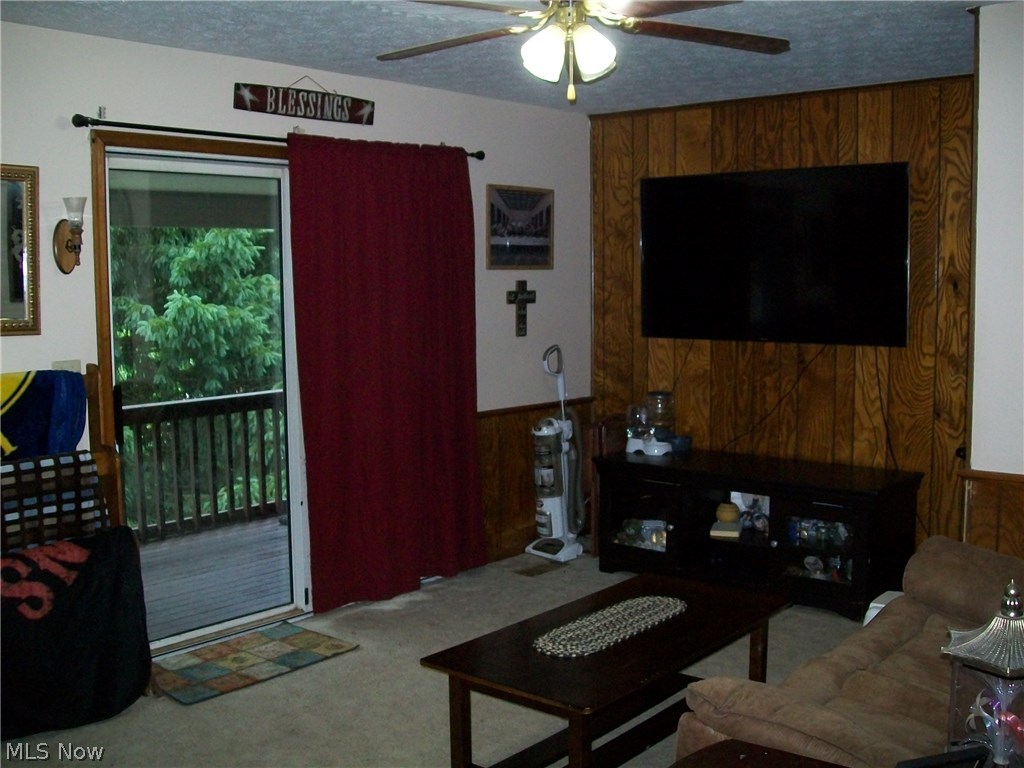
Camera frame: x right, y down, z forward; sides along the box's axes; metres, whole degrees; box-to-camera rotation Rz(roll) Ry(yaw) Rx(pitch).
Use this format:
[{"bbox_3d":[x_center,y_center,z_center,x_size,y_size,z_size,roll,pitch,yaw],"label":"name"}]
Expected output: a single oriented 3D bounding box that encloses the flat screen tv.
[{"bbox_3d":[1.278,-0.635,5.321,1.468,0.835,0.070,5,8,41],"label":"flat screen tv"}]

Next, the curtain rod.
[{"bbox_3d":[-0.847,-1.033,4.506,0.080,0.070,2.130,5,8,41],"label":"curtain rod"}]

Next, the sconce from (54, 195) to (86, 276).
[{"bbox_3d":[-1.541,-0.522,3.749,0.140,0.276,0.106,5,8,41],"label":"sconce"}]

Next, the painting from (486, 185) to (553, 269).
[{"bbox_3d":[0.061,-0.829,5.666,0.025,0.439,0.545,5,8,41],"label":"painting"}]

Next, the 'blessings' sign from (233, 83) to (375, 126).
[{"bbox_3d":[-0.867,-1.197,4.567,0.020,0.107,0.762,5,8,41],"label":"'blessings' sign"}]

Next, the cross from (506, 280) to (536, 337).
[{"bbox_3d":[0.062,-0.403,5.709,0.020,0.303,0.243,5,8,41],"label":"cross"}]

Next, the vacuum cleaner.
[{"bbox_3d":[0.266,0.360,5.748,0.287,1.155,0.347,5,8,41],"label":"vacuum cleaner"}]

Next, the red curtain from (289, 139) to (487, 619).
[{"bbox_3d":[-0.532,-0.058,4.949,0.100,2.090,1.191,5,8,41],"label":"red curtain"}]

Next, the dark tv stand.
[{"bbox_3d":[1.160,0.686,5.166,1.508,0.593,0.574,5,8,41],"label":"dark tv stand"}]

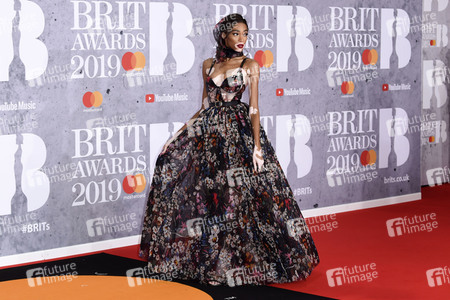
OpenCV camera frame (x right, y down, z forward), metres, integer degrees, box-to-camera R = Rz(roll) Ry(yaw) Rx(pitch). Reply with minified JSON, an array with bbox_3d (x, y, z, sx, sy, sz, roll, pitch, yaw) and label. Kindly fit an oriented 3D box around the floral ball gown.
[{"bbox_3d":[0.025,0.147,6.974,1.200,1.530,1.000,3,7,25],"label":"floral ball gown"}]

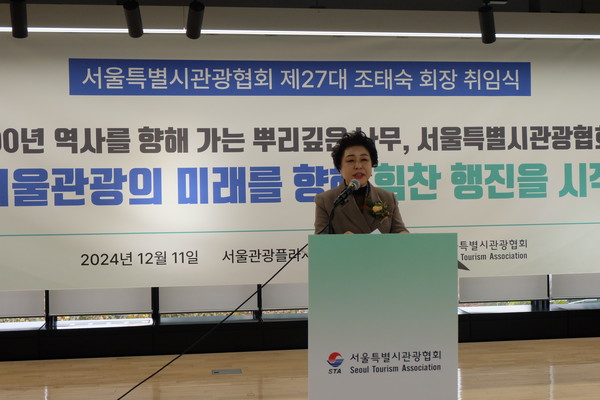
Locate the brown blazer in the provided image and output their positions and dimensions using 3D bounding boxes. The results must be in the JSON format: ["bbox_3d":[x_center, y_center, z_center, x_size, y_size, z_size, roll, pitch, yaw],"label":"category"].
[{"bbox_3d":[0.290,0.225,3.730,0.460,0.620,0.350,-1,-1,-6],"label":"brown blazer"}]

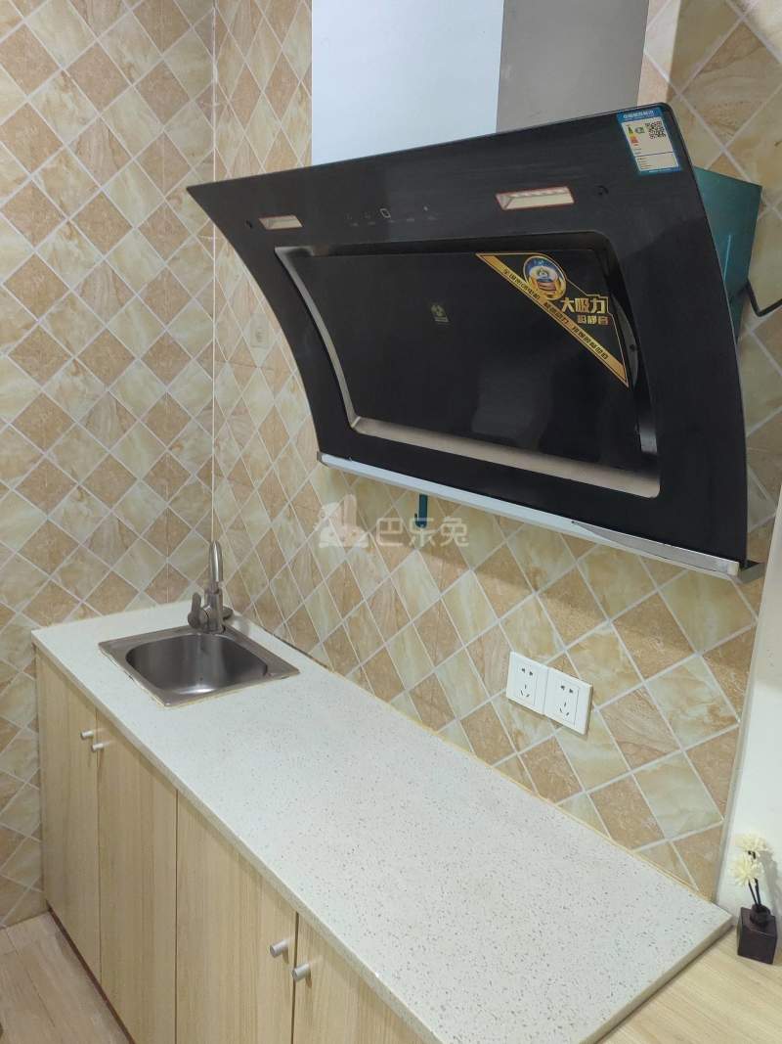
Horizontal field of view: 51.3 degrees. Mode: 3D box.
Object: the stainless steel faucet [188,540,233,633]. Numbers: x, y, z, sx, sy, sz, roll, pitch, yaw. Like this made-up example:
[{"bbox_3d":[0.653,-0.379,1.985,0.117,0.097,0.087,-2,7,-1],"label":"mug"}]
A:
[{"bbox_3d":[-0.453,0.165,2.000,0.095,0.246,0.160,0,14,-13],"label":"stainless steel faucet"}]

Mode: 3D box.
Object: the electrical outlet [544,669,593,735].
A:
[{"bbox_3d":[0.290,0.292,1.334,0.010,0.086,0.086,-8,18,-39],"label":"electrical outlet"}]

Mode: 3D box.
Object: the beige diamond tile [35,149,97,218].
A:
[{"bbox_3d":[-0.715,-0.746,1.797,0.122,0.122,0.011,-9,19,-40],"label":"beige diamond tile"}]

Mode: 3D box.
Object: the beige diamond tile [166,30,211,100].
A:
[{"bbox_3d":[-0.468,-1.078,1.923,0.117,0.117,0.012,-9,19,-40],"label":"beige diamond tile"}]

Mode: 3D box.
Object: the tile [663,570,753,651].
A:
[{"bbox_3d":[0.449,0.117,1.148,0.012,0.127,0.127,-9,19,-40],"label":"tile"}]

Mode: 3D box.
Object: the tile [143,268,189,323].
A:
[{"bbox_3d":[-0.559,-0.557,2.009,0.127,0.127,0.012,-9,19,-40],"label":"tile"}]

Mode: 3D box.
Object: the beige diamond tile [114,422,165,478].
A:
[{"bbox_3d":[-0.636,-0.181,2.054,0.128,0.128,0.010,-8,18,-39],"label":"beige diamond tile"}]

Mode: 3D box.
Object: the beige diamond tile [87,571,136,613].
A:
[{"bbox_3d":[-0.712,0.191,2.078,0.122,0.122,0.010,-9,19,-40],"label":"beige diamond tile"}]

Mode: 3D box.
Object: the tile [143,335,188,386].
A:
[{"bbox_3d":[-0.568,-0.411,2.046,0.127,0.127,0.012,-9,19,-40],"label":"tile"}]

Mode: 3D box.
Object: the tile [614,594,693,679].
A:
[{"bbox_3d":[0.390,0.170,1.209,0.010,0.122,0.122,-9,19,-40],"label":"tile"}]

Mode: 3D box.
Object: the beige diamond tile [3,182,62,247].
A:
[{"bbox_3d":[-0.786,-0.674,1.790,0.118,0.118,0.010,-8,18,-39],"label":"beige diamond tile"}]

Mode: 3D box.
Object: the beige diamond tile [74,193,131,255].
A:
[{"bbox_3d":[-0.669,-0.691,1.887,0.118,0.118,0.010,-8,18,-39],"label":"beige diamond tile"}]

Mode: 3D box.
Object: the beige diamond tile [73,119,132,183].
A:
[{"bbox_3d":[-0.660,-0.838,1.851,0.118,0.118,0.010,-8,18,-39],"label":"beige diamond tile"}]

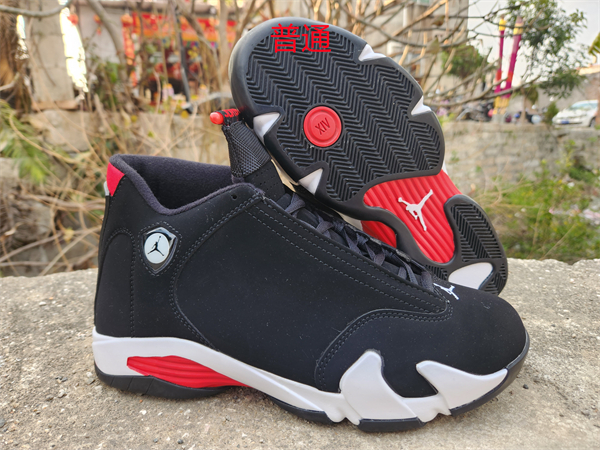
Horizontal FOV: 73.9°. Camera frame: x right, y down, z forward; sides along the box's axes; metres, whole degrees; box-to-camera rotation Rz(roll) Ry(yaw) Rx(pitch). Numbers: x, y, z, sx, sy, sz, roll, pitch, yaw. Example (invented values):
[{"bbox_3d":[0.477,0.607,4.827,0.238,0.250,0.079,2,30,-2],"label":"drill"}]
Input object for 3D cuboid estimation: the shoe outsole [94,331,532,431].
[{"bbox_3d":[0.007,0.087,0.274,0.300,0.038,0.106,1,16,2],"label":"shoe outsole"}]

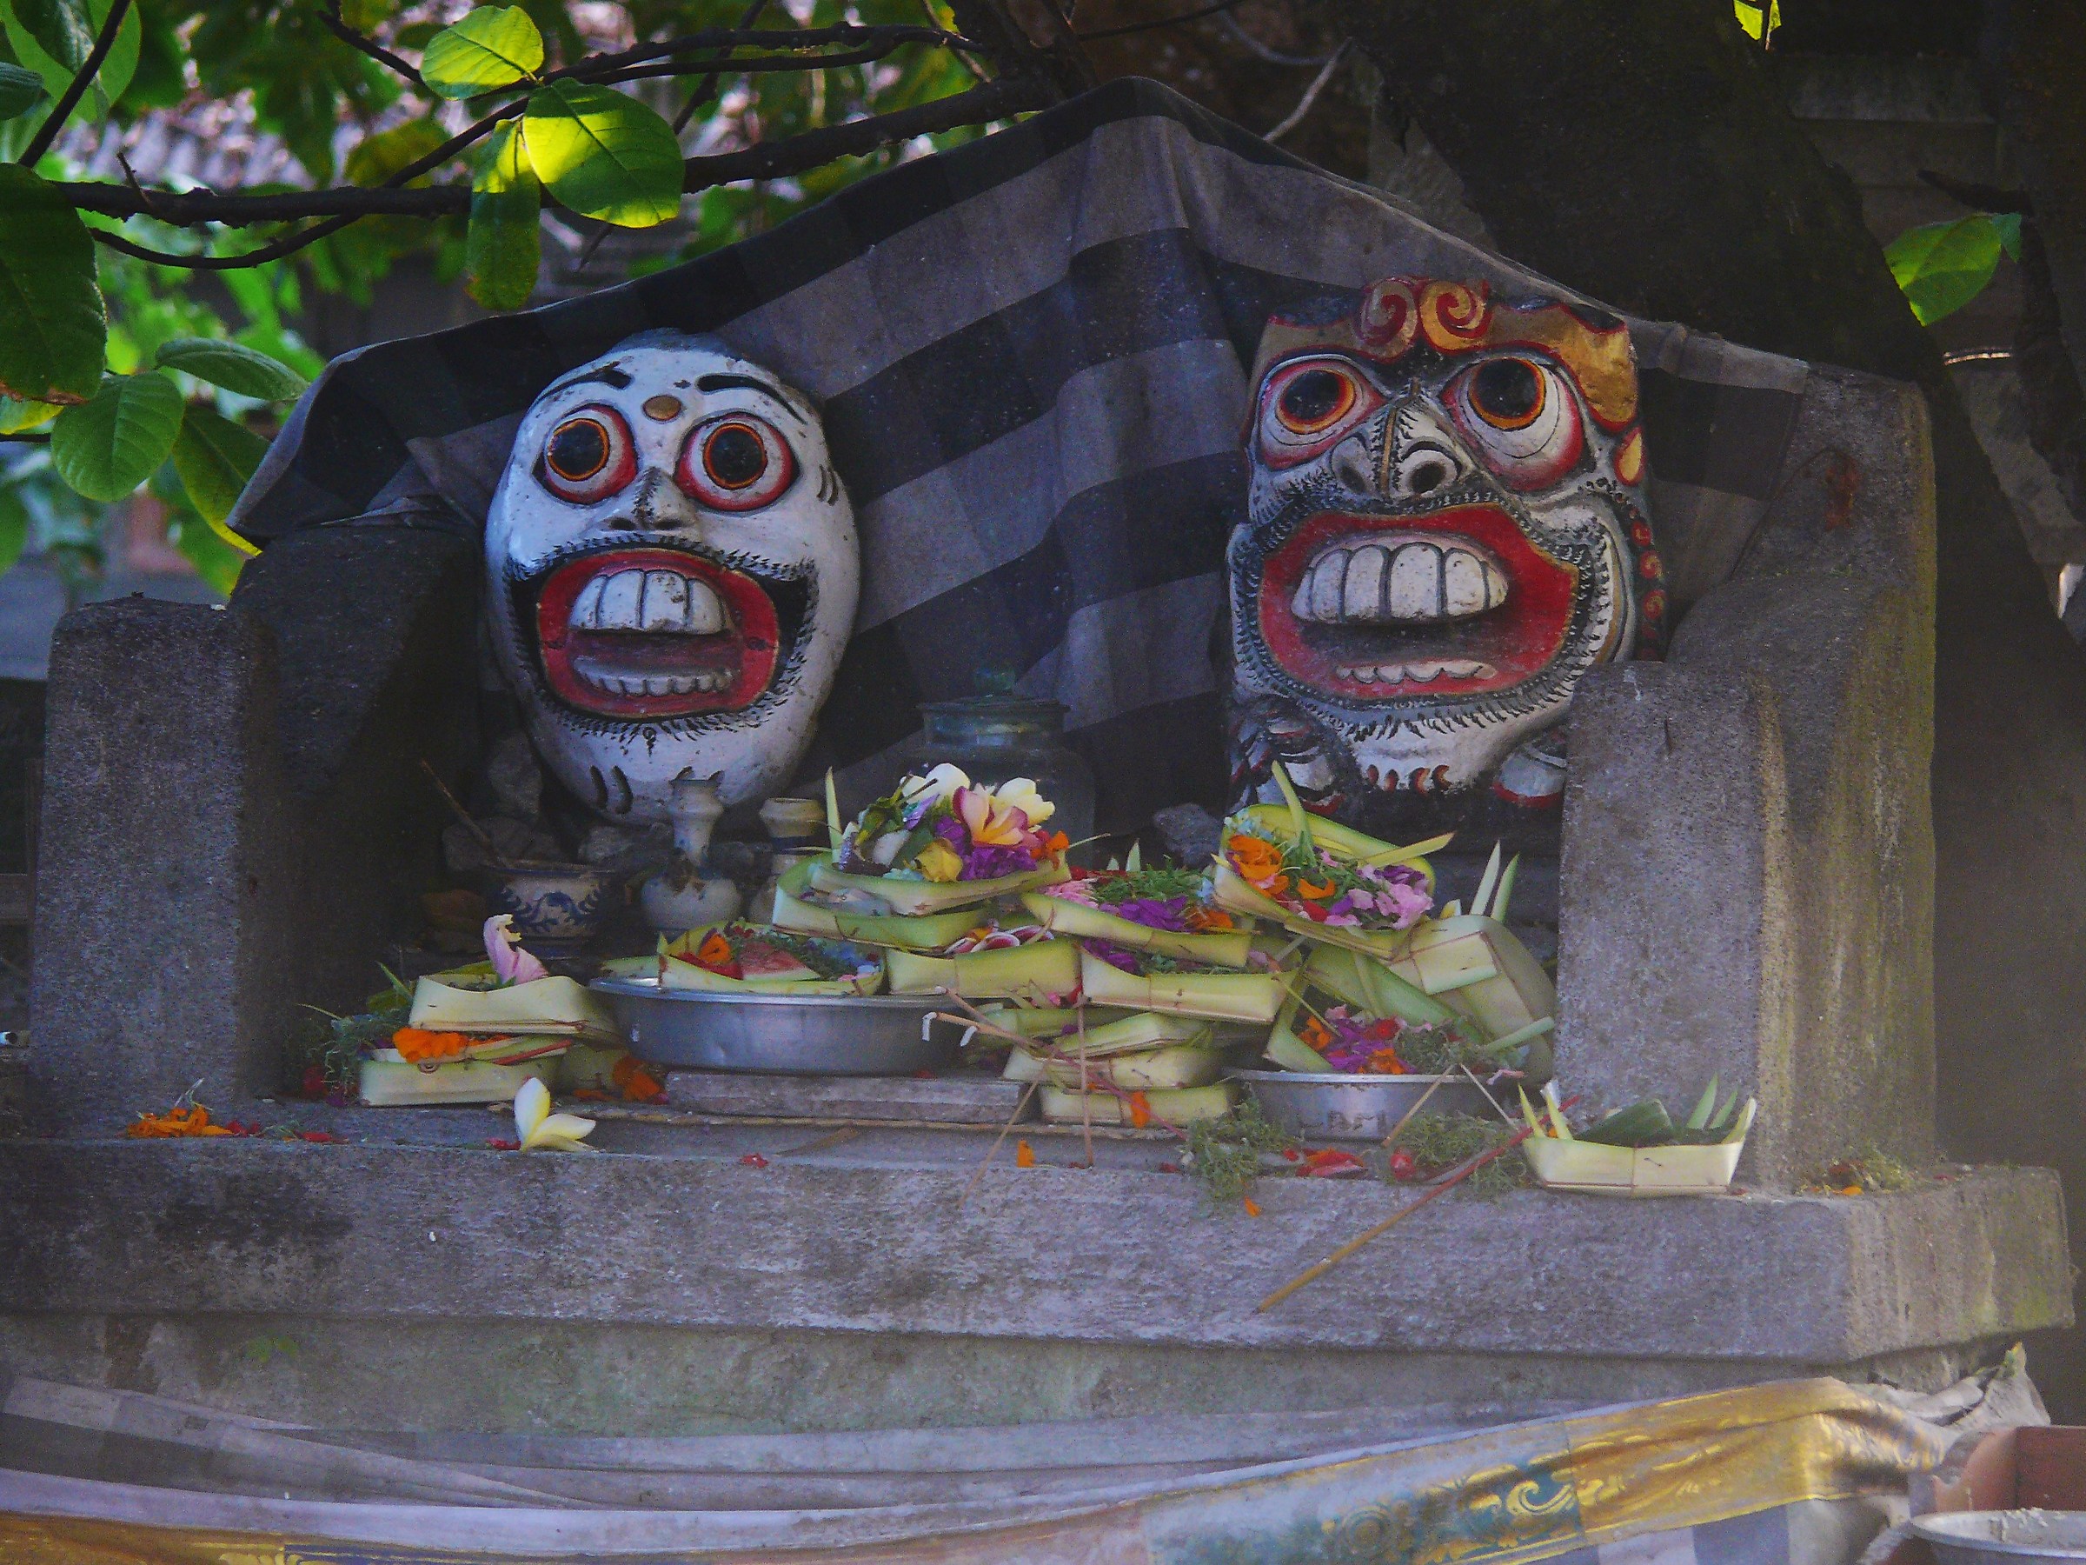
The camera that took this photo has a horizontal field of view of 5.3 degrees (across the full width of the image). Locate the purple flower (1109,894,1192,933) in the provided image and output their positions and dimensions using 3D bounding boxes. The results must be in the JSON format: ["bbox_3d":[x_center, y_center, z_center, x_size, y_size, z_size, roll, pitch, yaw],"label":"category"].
[{"bbox_3d":[0.064,0.076,13.327,0.047,0.021,0.038,2,5,20],"label":"purple flower"}]

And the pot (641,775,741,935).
[{"bbox_3d":[-0.209,0.043,13.525,0.060,0.097,0.060,0,5,0],"label":"pot"}]

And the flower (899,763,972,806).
[{"bbox_3d":[-0.060,0.004,12.600,0.045,0.033,0.042,1,4,10],"label":"flower"}]

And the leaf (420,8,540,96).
[{"bbox_3d":[-0.344,-0.447,13.900,0.073,0.055,0.035,0,5,0],"label":"leaf"}]

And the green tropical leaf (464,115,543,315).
[{"bbox_3d":[-0.309,-0.325,13.000,0.042,0.108,0.030,1,4,10],"label":"green tropical leaf"}]

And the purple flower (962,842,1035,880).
[{"bbox_3d":[-0.026,0.046,13.360,0.042,0.021,0.034,2,5,20],"label":"purple flower"}]

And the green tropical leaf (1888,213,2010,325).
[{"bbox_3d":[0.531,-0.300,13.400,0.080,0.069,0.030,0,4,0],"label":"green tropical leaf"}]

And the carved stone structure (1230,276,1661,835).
[{"bbox_3d":[0.226,-0.126,12.750,0.215,0.312,0.125,2,4,22],"label":"carved stone structure"}]

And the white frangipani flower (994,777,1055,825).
[{"bbox_3d":[-0.012,0.011,12.600,0.044,0.034,0.040,1,4,10],"label":"white frangipani flower"}]

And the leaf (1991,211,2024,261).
[{"bbox_3d":[0.570,-0.323,13.450,0.026,0.031,0.020,0,4,0],"label":"leaf"}]

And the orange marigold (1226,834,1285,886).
[{"bbox_3d":[0.125,0.045,13.305,0.034,0.029,0.030,2,5,20],"label":"orange marigold"}]

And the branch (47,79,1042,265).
[{"bbox_3d":[-0.276,-0.352,13.050,0.555,0.105,0.110,0,4,0],"label":"branch"}]

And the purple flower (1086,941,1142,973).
[{"bbox_3d":[0.039,0.096,12.550,0.032,0.021,0.030,1,4,15],"label":"purple flower"}]

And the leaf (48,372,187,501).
[{"bbox_3d":[-0.531,-0.198,13.000,0.075,0.073,0.030,0,4,0],"label":"leaf"}]

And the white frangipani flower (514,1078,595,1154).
[{"bbox_3d":[-0.285,0.194,13.284,0.047,0.043,0.038,2,5,20],"label":"white frangipani flower"}]

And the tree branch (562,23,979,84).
[{"bbox_3d":[-0.170,-0.450,14.000,0.265,0.036,0.050,0,5,0],"label":"tree branch"}]

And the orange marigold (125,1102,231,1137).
[{"bbox_3d":[-0.509,0.199,13.384,0.058,0.018,0.045,2,5,20],"label":"orange marigold"}]

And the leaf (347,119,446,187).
[{"bbox_3d":[-0.401,-0.391,14.100,0.065,0.042,0.035,0,5,0],"label":"leaf"}]

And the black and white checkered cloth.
[{"bbox_3d":[-0.014,-0.194,13.450,0.900,0.430,0.250,2,5,20],"label":"black and white checkered cloth"}]

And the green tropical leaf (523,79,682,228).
[{"bbox_3d":[-0.252,-0.360,13.000,0.088,0.084,0.030,0,4,0],"label":"green tropical leaf"}]

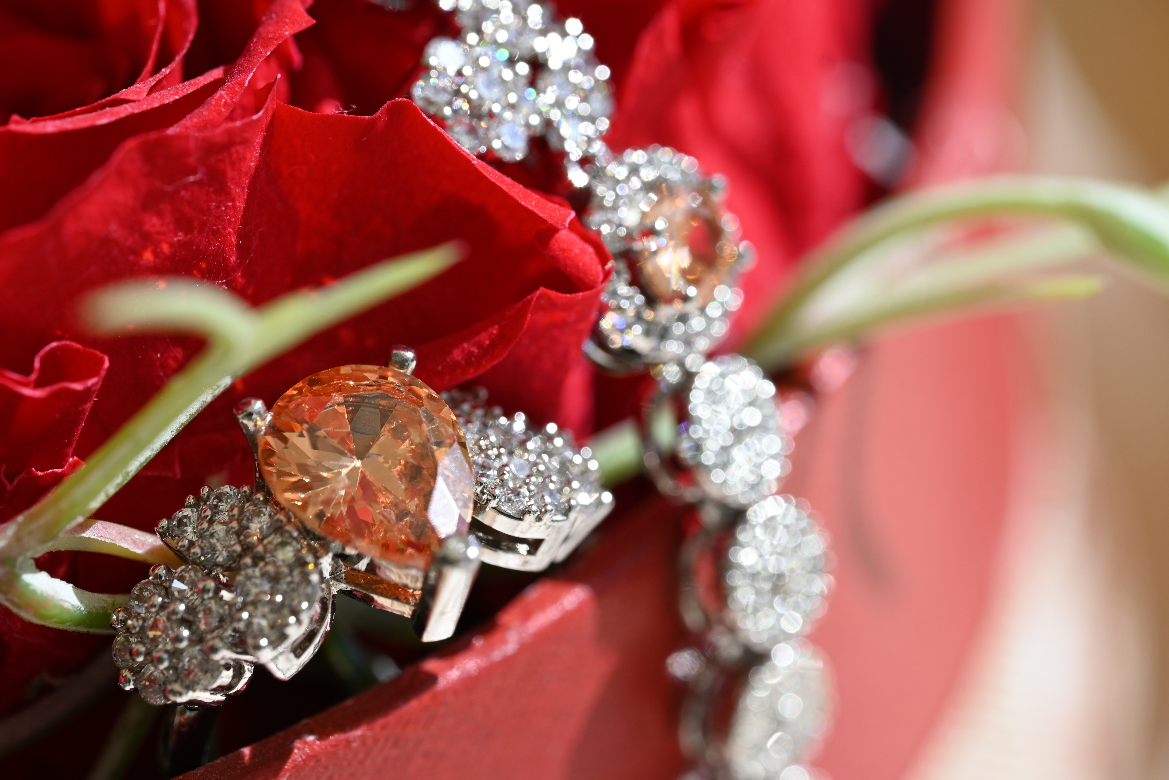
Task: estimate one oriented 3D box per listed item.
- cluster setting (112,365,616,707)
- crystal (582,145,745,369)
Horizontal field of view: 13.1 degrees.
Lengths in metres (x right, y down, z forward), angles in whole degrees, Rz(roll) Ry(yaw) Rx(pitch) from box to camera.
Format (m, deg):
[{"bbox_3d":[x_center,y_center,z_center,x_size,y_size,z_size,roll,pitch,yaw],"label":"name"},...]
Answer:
[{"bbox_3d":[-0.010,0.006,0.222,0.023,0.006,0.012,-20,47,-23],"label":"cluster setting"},{"bbox_3d":[0.004,-0.006,0.231,0.006,0.009,0.004,-18,-3,-40],"label":"crystal"}]

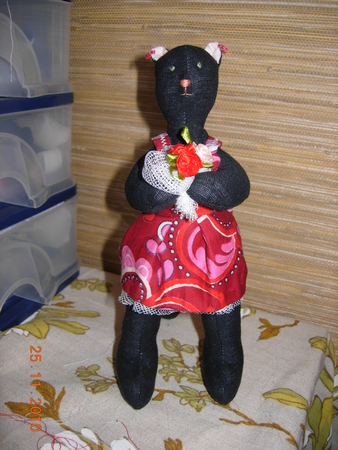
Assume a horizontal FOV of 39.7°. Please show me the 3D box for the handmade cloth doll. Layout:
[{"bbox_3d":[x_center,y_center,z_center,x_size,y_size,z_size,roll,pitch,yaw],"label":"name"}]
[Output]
[{"bbox_3d":[0.013,0.002,0.430,0.120,0.315,0.115,0,21,-3],"label":"handmade cloth doll"}]

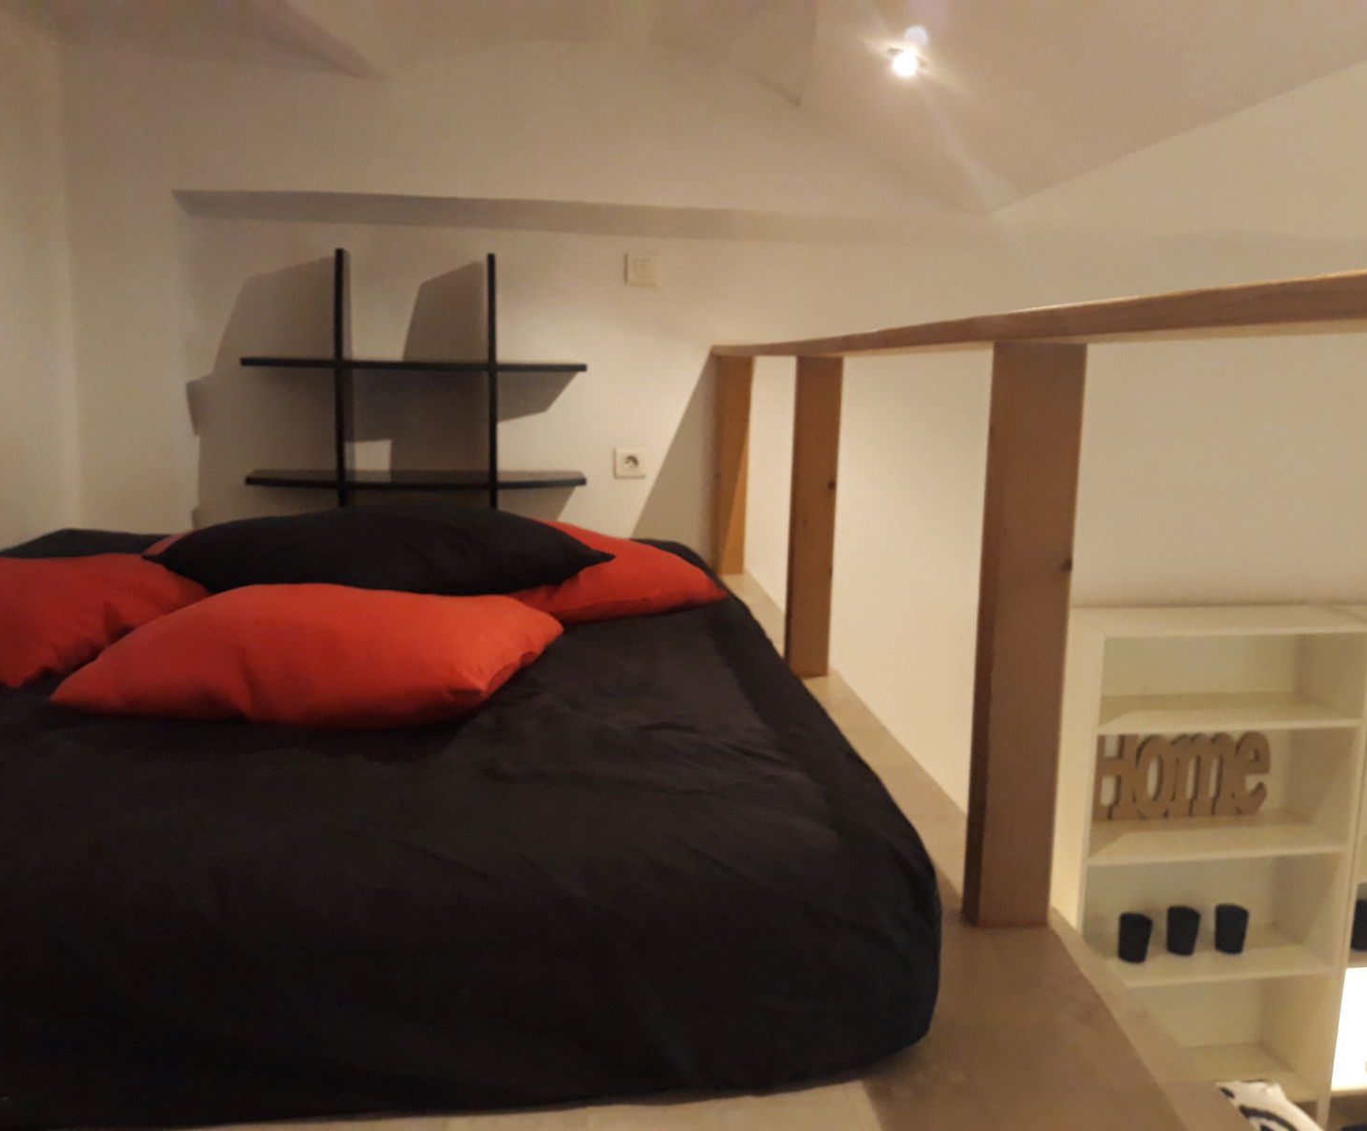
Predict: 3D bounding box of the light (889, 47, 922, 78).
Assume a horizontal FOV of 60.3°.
[{"bbox_3d":[0.397,-0.898,2.102,0.070,0.025,0.070,-15,-1,-3],"label":"light"}]

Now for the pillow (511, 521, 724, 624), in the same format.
[{"bbox_3d":[-0.258,-0.018,2.089,0.540,0.150,0.480,-3,10,-20],"label":"pillow"}]

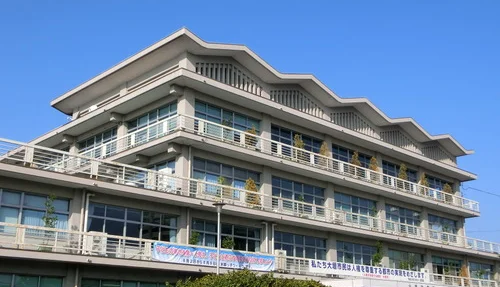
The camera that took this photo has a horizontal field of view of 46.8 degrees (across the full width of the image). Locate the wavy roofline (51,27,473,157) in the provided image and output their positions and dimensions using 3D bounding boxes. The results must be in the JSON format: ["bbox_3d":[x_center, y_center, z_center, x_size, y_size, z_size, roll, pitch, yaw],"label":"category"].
[{"bbox_3d":[3.231,-1.099,51.178,35.916,1.400,16.974,16,-23,-41],"label":"wavy roofline"}]

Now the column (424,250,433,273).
[{"bbox_3d":[16.138,11.550,53.300,0.970,3.450,0.840,16,-23,-41],"label":"column"}]

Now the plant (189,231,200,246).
[{"bbox_3d":[-3.047,5.731,31.524,0.630,1.913,0.630,16,-23,-41],"label":"plant"}]

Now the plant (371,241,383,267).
[{"bbox_3d":[9.550,8.801,43.065,0.850,3.051,0.850,16,-23,-41],"label":"plant"}]

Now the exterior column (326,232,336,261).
[{"bbox_3d":[5.525,8.015,40.884,0.841,3.198,0.750,16,-23,-41],"label":"exterior column"}]

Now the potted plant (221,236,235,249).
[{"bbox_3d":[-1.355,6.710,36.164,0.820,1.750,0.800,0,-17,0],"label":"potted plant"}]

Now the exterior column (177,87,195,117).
[{"bbox_3d":[-4.159,-1.752,37.394,0.850,3.550,0.850,16,-23,-41],"label":"exterior column"}]

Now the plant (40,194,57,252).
[{"bbox_3d":[-9.955,3.966,28.560,0.850,2.850,0.800,16,-23,-41],"label":"plant"}]

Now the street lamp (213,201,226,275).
[{"bbox_3d":[-1.013,4.377,17.978,0.410,5.156,0.410,16,-23,-41],"label":"street lamp"}]

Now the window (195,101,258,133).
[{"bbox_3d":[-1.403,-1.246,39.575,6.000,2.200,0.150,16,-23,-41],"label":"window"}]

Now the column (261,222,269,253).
[{"bbox_3d":[0.782,7.183,39.565,0.950,3.450,0.840,16,-23,-41],"label":"column"}]

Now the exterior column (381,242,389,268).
[{"bbox_3d":[10.239,9.368,45.142,0.841,3.198,0.750,16,-23,-41],"label":"exterior column"}]

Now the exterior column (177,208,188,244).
[{"bbox_3d":[-4.018,5.276,32.263,0.816,3.198,0.750,16,-23,-41],"label":"exterior column"}]

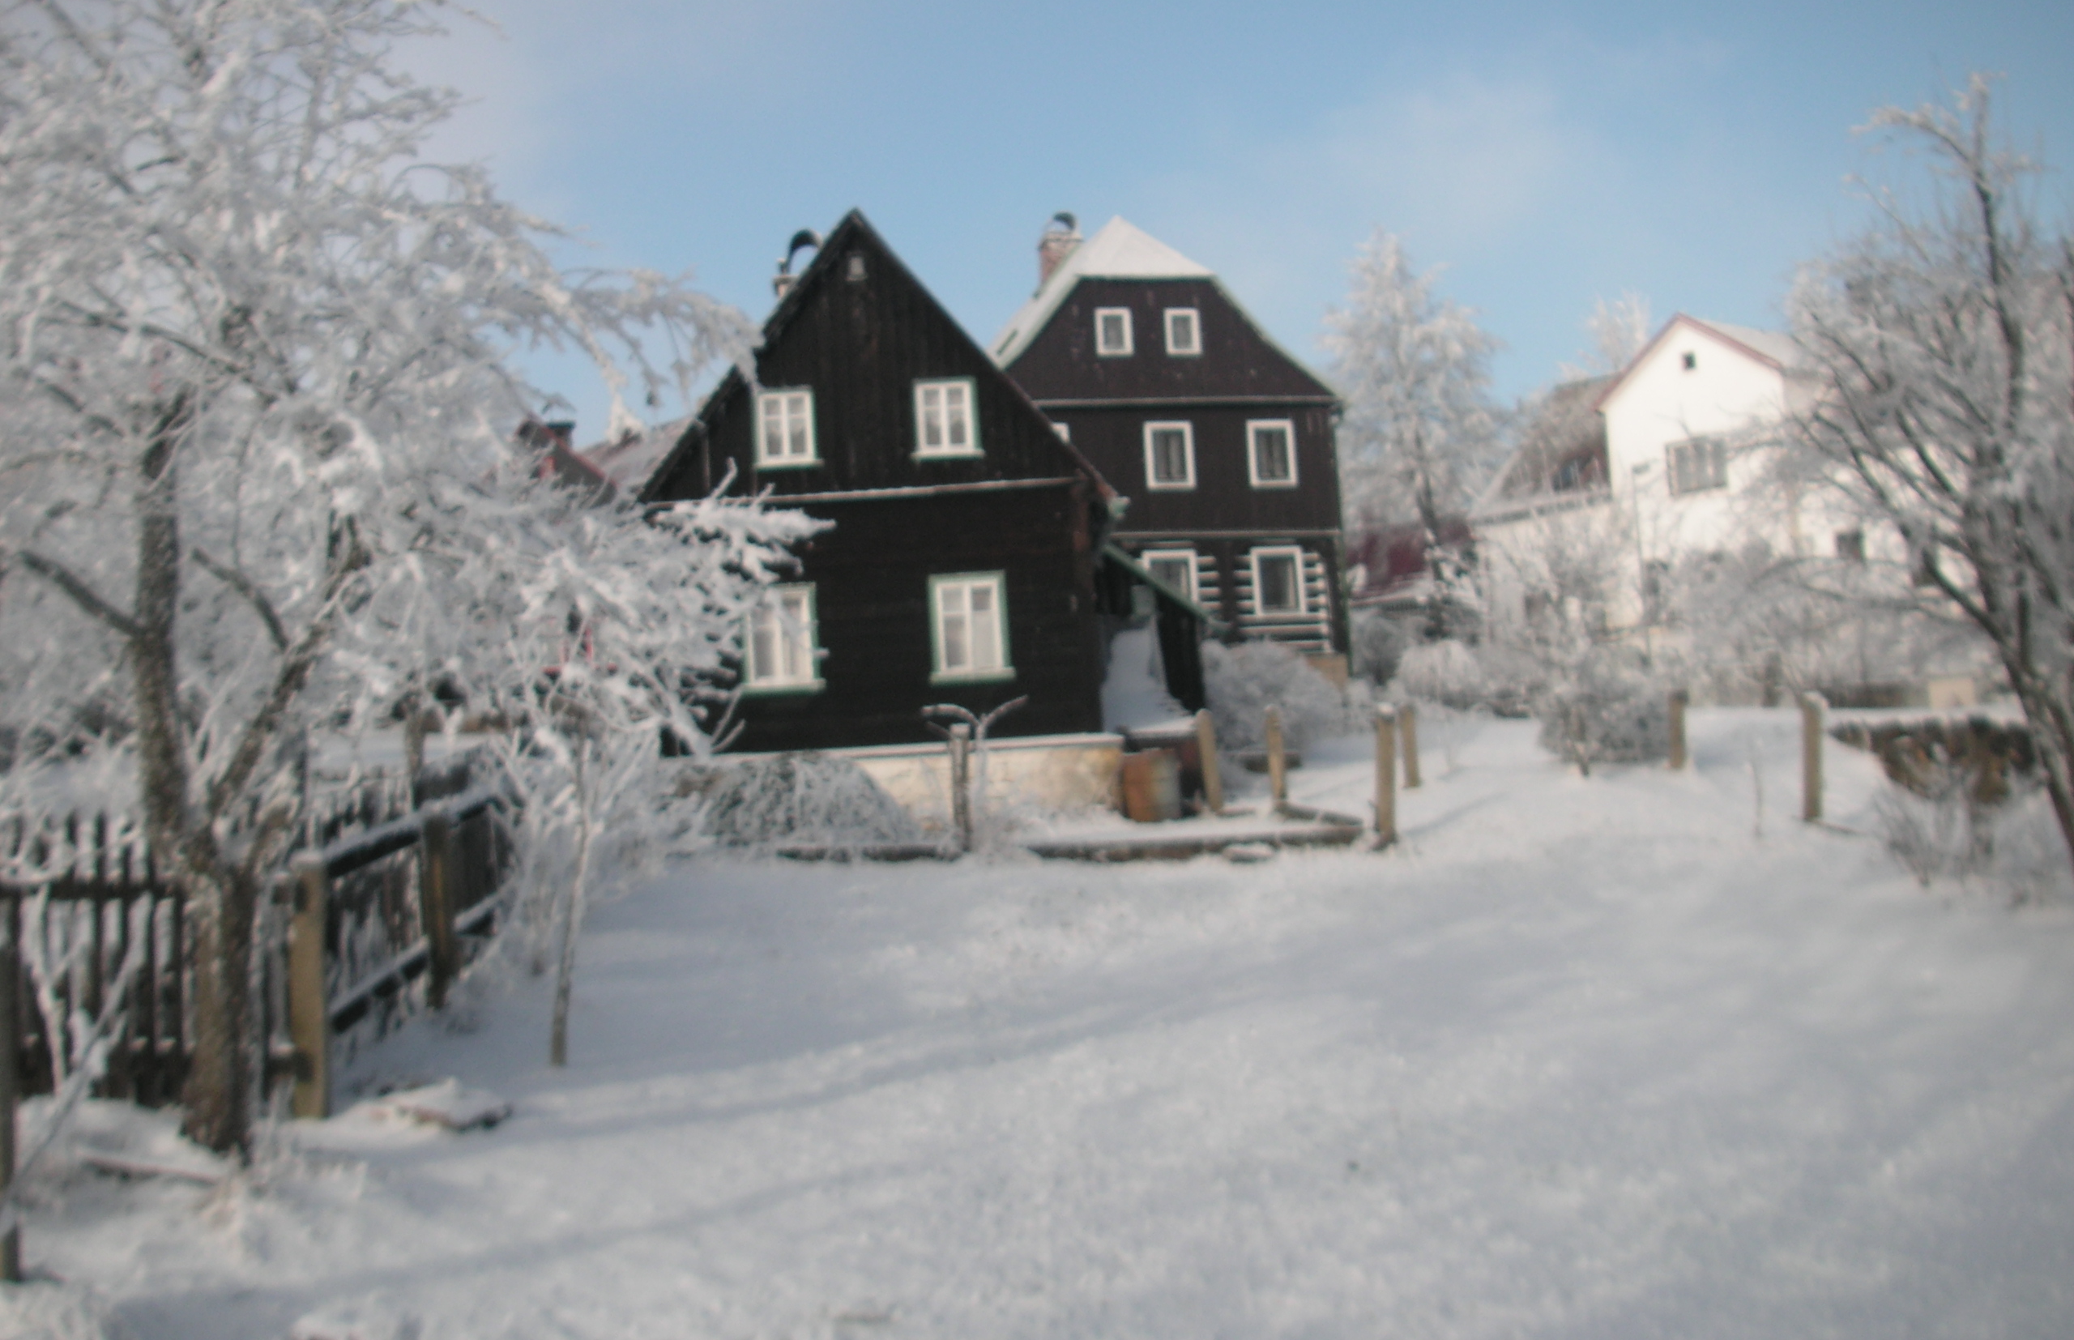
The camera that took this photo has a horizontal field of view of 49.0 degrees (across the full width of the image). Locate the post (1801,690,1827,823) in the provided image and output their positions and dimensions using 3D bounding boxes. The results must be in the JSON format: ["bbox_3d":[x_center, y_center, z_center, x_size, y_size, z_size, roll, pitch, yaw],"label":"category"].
[{"bbox_3d":[7.508,0.838,22.000,0.160,1.270,0.160,0,-4,0],"label":"post"}]

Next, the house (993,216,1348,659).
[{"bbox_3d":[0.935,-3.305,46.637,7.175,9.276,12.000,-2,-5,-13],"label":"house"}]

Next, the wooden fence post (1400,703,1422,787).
[{"bbox_3d":[4.518,0.908,27.454,0.155,1.020,0.155,-4,-5,0],"label":"wooden fence post"}]

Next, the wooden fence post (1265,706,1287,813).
[{"bbox_3d":[2.467,0.928,23.500,0.150,1.100,0.150,-4,-4,0],"label":"wooden fence post"}]

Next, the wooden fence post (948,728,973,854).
[{"bbox_3d":[-0.719,1.127,21.400,0.155,1.200,0.155,-4,-4,0],"label":"wooden fence post"}]

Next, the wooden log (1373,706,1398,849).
[{"bbox_3d":[2.948,0.889,19.247,0.145,1.192,0.145,0,-5,0],"label":"wooden log"}]

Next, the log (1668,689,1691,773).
[{"bbox_3d":[7.879,0.725,27.955,0.160,0.997,0.160,-1,-5,0],"label":"log"}]

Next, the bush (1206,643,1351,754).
[{"bbox_3d":[3.314,0.433,32.000,2.187,1.613,2.000,-4,-5,6],"label":"bush"}]

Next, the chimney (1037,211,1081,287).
[{"bbox_3d":[0.473,-8.739,47.500,0.750,1.650,0.750,-2,-4,-15],"label":"chimney"}]

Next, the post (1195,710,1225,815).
[{"bbox_3d":[1.781,0.945,23.500,0.150,1.100,0.150,-7,-4,0],"label":"post"}]

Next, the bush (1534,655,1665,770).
[{"bbox_3d":[7.213,0.588,29.000,1.659,1.441,1.500,-5,-5,14],"label":"bush"}]

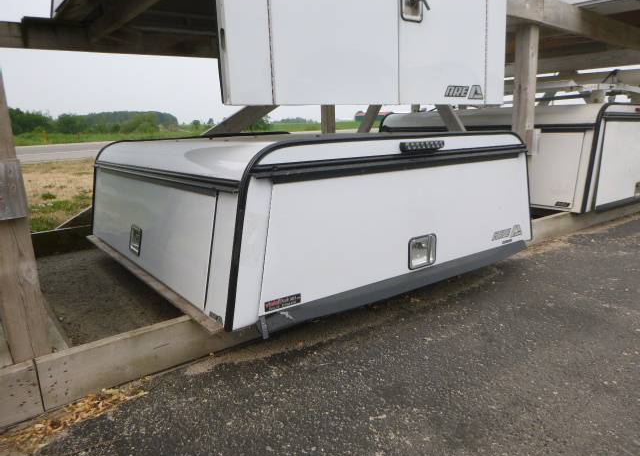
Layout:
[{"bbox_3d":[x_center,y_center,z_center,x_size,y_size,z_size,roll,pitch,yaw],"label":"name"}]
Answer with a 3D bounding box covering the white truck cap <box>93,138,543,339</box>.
[{"bbox_3d":[-0.136,-0.188,2.483,1.680,0.580,1.760,-10,15,-36],"label":"white truck cap"}]

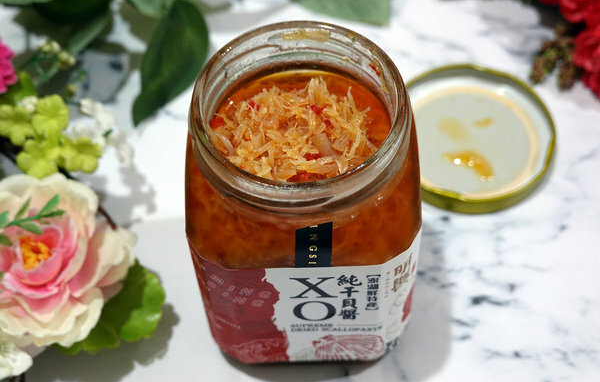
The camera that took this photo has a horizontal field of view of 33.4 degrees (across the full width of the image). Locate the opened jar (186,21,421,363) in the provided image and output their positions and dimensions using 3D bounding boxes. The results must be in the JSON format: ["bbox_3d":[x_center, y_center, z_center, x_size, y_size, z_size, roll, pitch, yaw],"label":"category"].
[{"bbox_3d":[0.001,0.004,0.337,0.071,0.113,0.071,-2,58,0],"label":"opened jar"}]

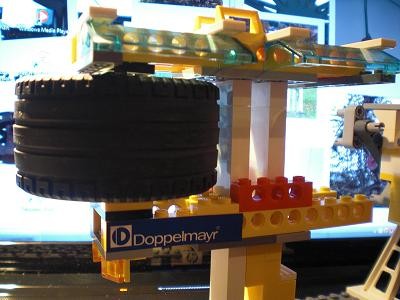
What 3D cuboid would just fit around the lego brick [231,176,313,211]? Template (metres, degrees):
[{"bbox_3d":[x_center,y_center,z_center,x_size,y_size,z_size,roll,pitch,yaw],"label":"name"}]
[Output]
[{"bbox_3d":[0.027,0.016,0.167,0.032,0.011,0.008,-1,6,-24],"label":"lego brick"}]

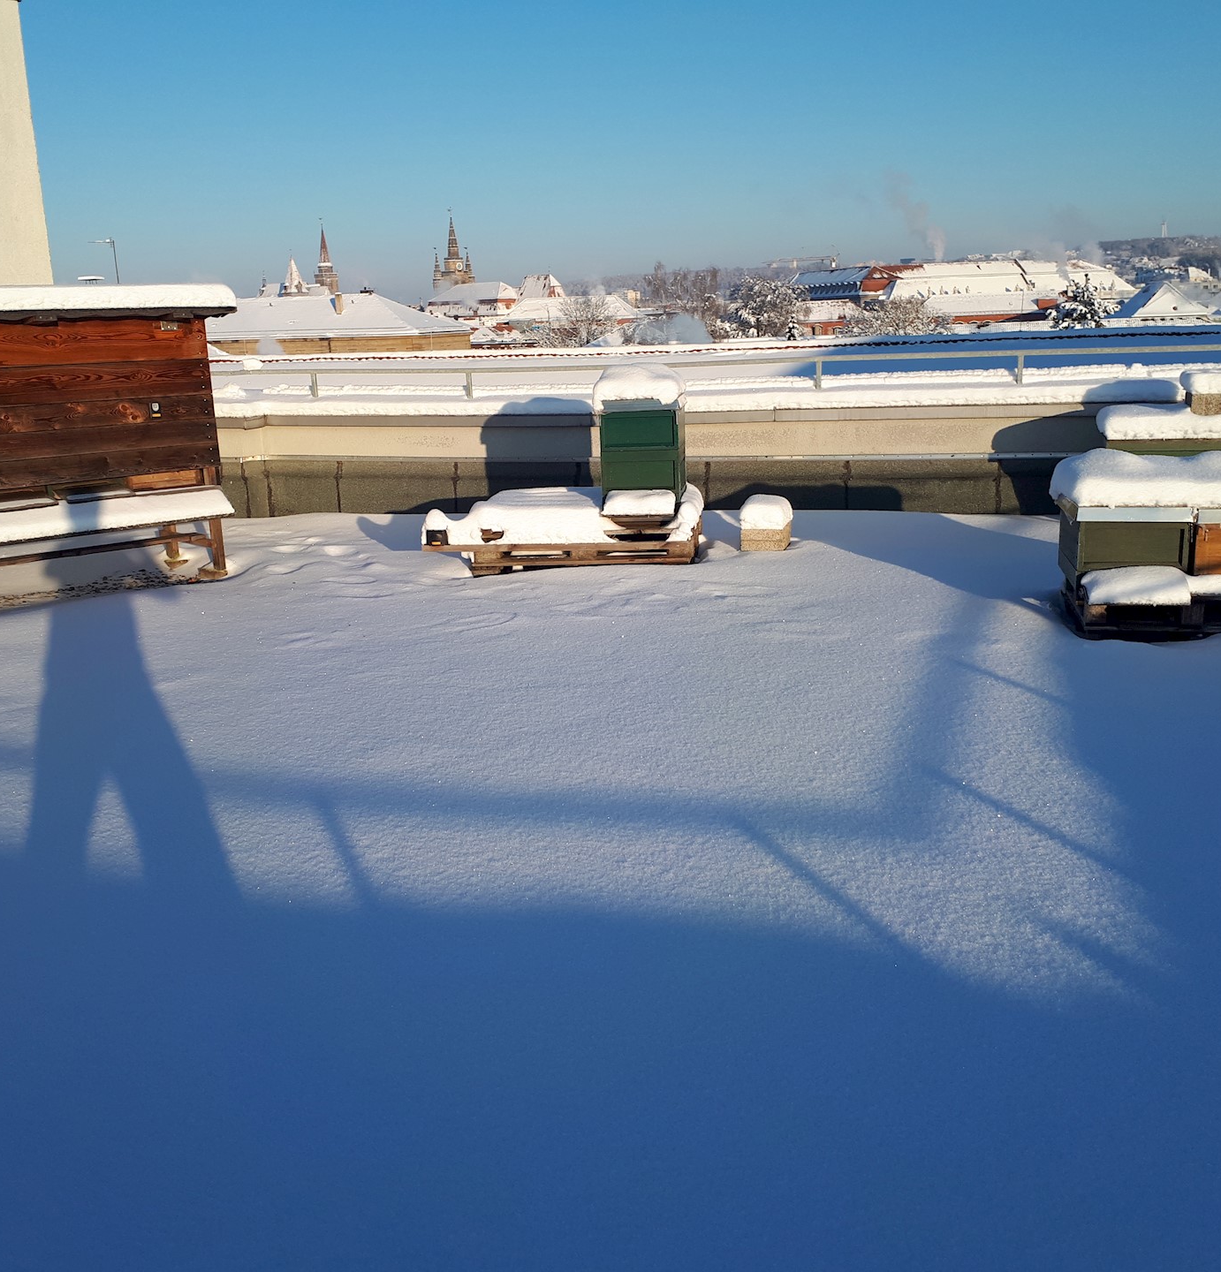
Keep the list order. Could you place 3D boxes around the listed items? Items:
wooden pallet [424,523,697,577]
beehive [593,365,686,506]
[{"bbox_3d":[-0.223,-0.553,7.418,1.430,0.250,0.820,-1,13,6],"label":"wooden pallet"},{"bbox_3d":[0.181,-1.105,7.467,0.460,0.770,0.530,0,13,7],"label":"beehive"}]

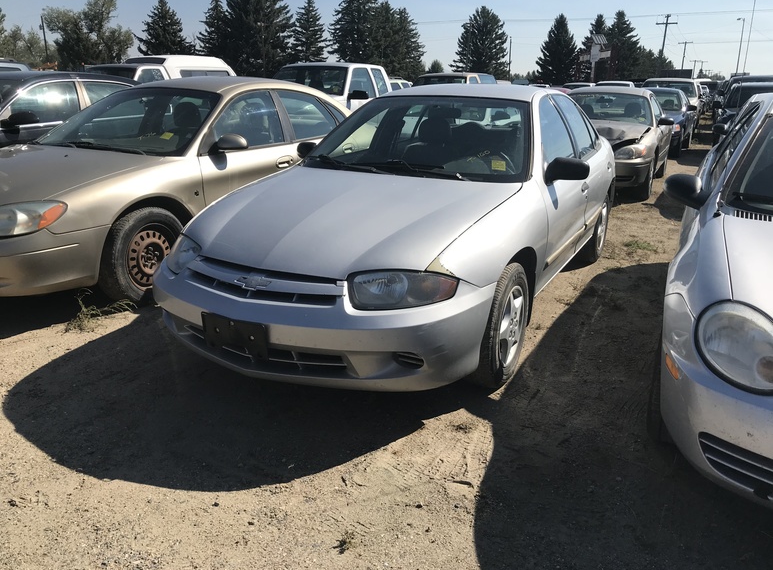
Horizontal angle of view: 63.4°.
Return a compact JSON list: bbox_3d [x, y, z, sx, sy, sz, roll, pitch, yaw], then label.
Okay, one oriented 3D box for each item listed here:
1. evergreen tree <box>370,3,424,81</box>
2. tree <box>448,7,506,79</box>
[{"bbox_3d":[1.463,-25.734,69.504,5.600,9.990,5.600,9,19,25],"label":"evergreen tree"},{"bbox_3d":[10.380,-25.565,69.489,6.200,9.890,6.200,9,19,25],"label":"tree"}]

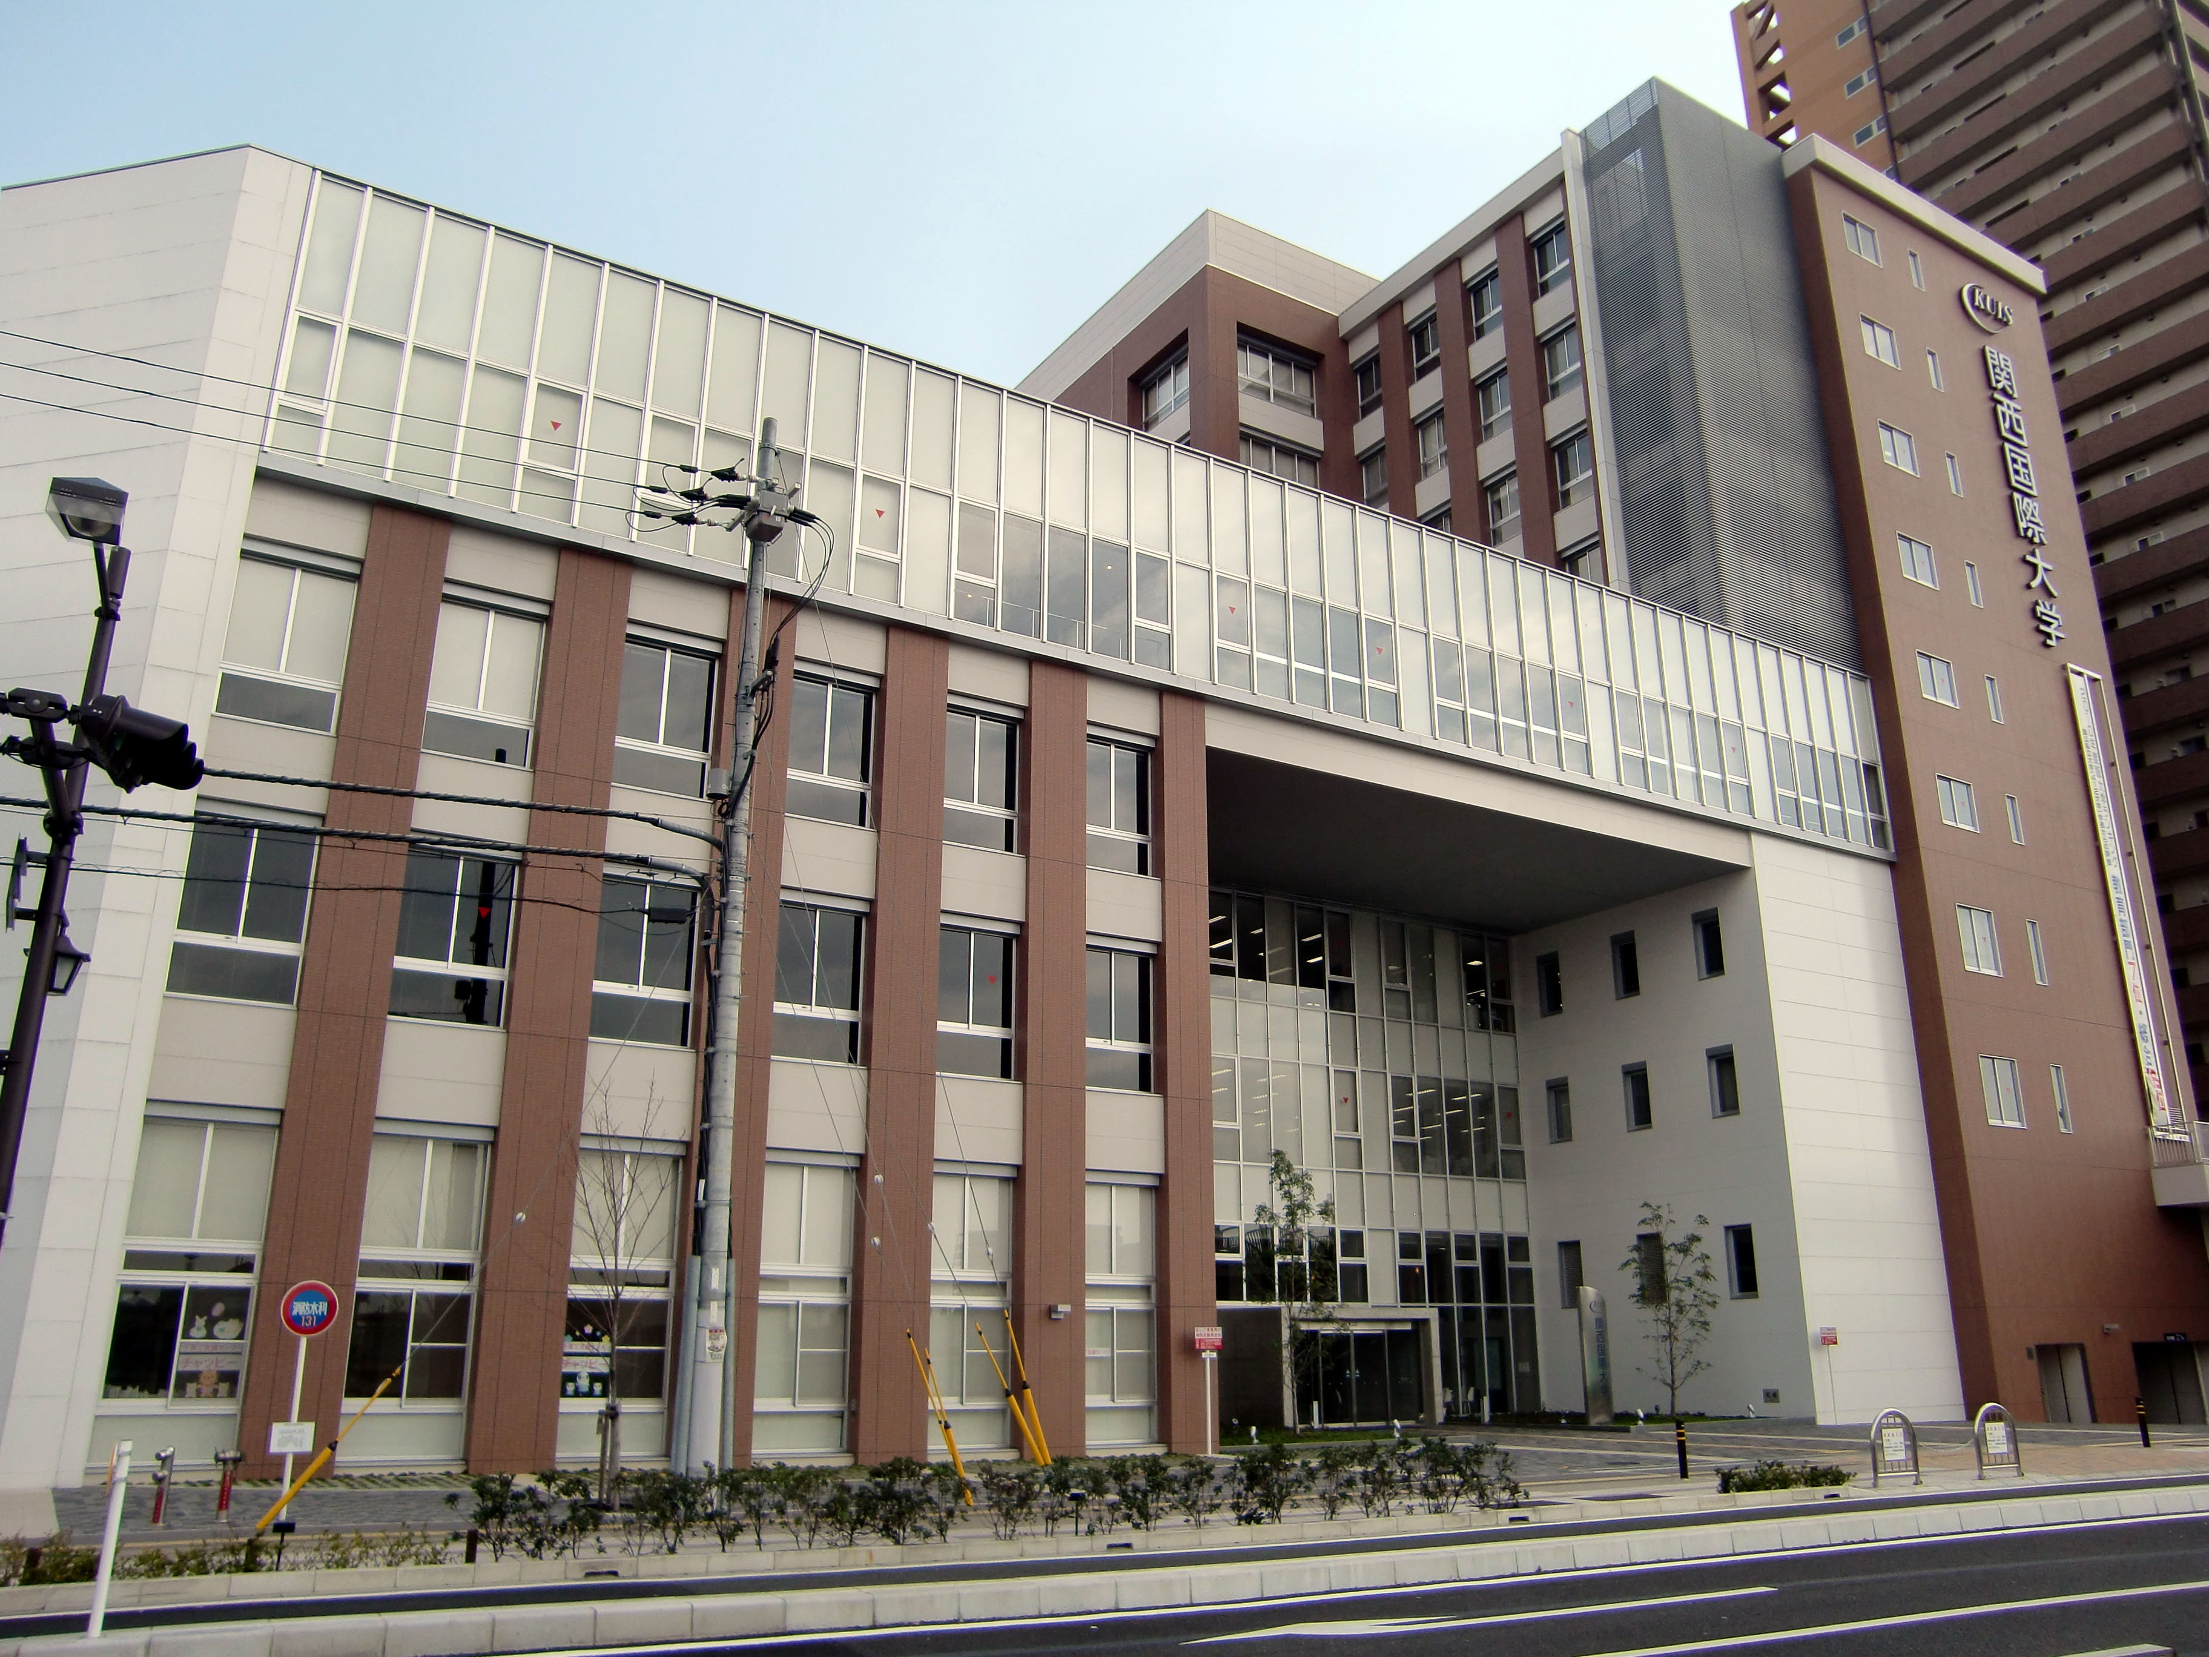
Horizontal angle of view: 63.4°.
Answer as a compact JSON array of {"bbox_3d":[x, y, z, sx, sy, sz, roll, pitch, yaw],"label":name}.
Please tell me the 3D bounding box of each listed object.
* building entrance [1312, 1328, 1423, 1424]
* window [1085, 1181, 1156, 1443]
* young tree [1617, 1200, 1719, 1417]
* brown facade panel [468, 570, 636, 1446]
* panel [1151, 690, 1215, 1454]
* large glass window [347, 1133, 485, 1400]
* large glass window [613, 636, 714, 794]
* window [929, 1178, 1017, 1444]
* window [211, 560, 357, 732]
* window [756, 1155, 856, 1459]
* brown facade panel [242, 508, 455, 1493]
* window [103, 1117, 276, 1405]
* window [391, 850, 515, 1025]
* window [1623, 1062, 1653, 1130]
[{"bbox_3d":[5.994,12.586,41.070,3.229,2.122,0.397,11,-21,-30],"label":"building entrance"},{"bbox_3d":[0.209,8.766,32.476,1.789,4.589,0.150,11,-21,-30],"label":"window"},{"bbox_3d":[13.726,11.705,43.595,2.250,5.100,2.150,-5,-19,16],"label":"young tree"},{"bbox_3d":[-8.773,2.428,28.466,1.240,14.699,0.420,11,-21,-30],"label":"brown facade panel"},{"bbox_3d":[1.488,4.270,34.272,1.059,14.434,0.423,11,-20,-30],"label":"panel"},{"bbox_3d":[-10.164,6.488,26.513,1.780,3.765,0.140,11,-21,-30],"label":"large glass window"},{"bbox_3d":[-7.585,-1.877,30.903,1.780,2.698,0.140,11,-21,-30],"label":"large glass window"},{"bbox_3d":[-2.406,8.309,30.774,1.782,4.547,0.148,11,-20,-30],"label":"window"},{"bbox_3d":[-12.612,-2.814,27.544,1.617,2.607,0.148,11,-20,-30],"label":"window"},{"bbox_3d":[-4.964,7.830,29.432,1.780,4.547,0.140,11,-21,-30],"label":"window"},{"bbox_3d":[-11.373,1.951,26.943,1.240,14.718,0.420,11,-21,-30],"label":"brown facade panel"},{"bbox_3d":[-12.769,6.052,24.904,1.789,3.906,0.150,11,-21,-30],"label":"window"},{"bbox_3d":[-10.195,1.705,27.995,1.789,2.688,0.150,11,-21,-30],"label":"window"},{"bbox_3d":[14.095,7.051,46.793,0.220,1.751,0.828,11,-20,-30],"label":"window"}]

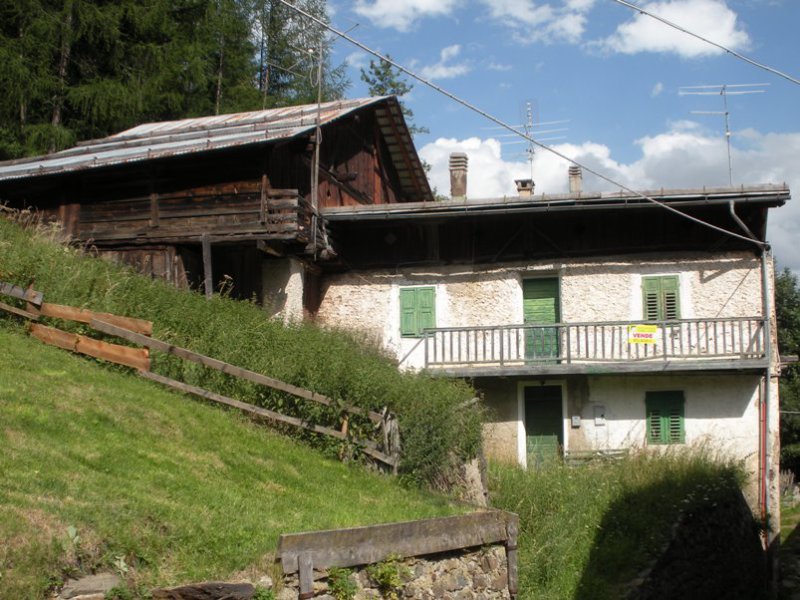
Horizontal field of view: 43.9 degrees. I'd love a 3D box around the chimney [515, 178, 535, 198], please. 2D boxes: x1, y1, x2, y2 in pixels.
[{"bbox_3d":[3.240,-2.797,25.797,0.451,0.591,0.451,-2,-8,12],"label":"chimney"}]

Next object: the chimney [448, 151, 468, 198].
[{"bbox_3d":[1.526,-3.158,25.799,0.425,1.236,0.425,-2,-8,12],"label":"chimney"}]

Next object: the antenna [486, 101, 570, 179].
[{"bbox_3d":[3.426,-4.212,26.197,2.250,2.171,1.300,-3,-8,16],"label":"antenna"}]

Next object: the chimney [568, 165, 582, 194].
[{"bbox_3d":[4.771,-3.169,26.997,0.331,0.881,0.331,-2,-8,12],"label":"chimney"}]

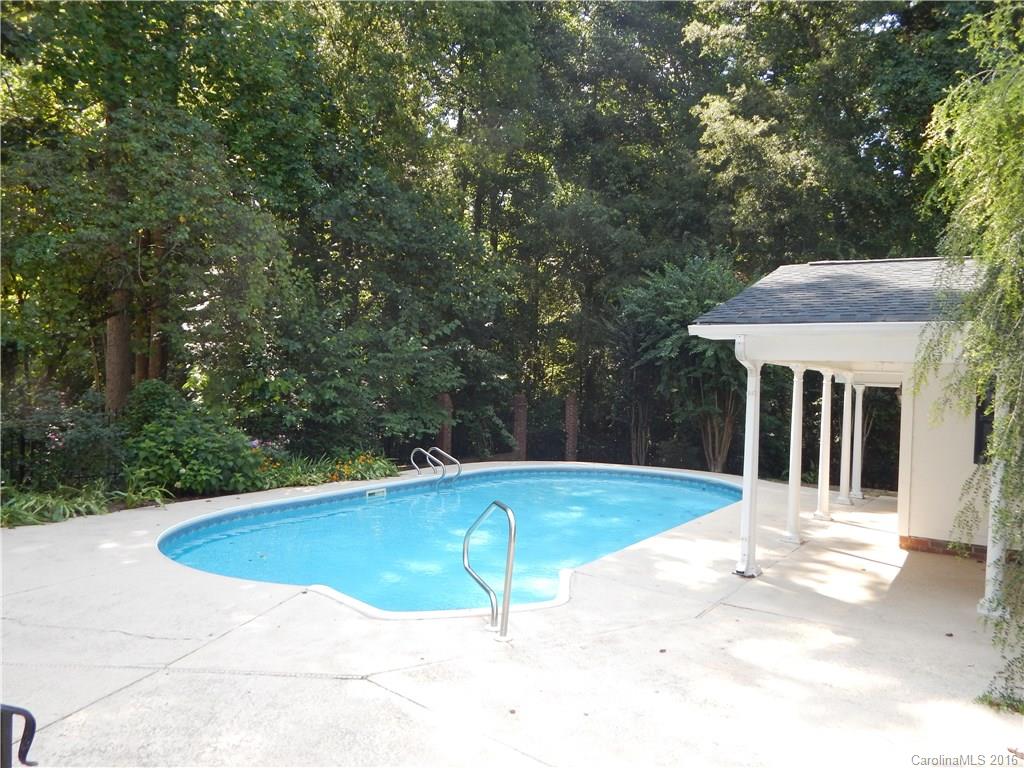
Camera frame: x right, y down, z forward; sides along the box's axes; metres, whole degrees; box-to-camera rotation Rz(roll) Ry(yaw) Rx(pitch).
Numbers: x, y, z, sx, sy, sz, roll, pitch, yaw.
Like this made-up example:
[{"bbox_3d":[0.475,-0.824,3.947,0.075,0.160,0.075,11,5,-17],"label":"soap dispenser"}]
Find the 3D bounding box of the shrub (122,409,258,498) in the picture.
[{"bbox_3d":[-4.835,0.994,11.149,1.650,1.160,1.900,2,0,33],"label":"shrub"}]

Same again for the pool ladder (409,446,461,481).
[{"bbox_3d":[-1.393,1.521,13.518,0.870,0.700,0.490,2,0,38],"label":"pool ladder"}]

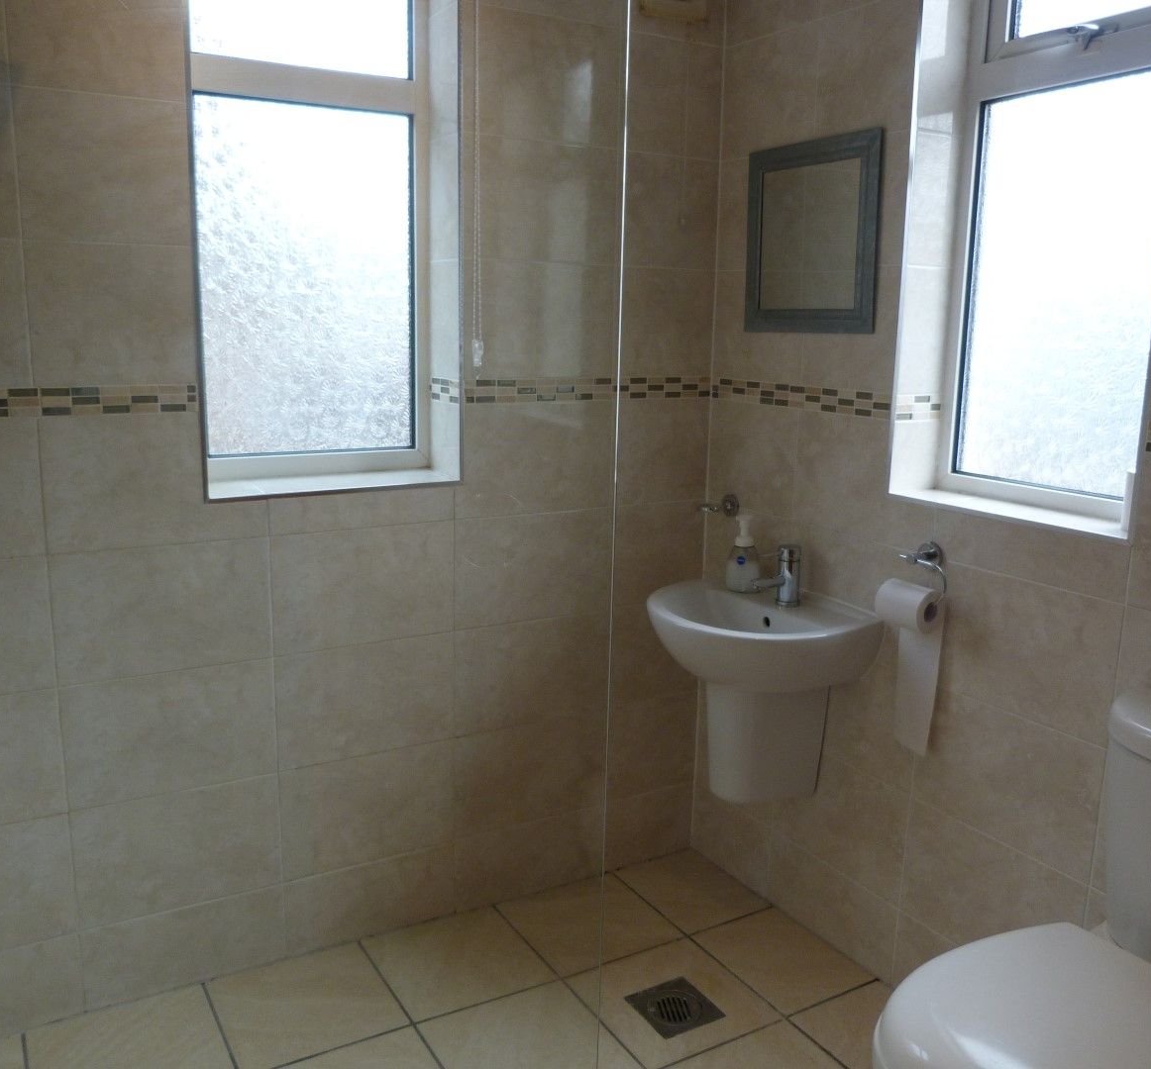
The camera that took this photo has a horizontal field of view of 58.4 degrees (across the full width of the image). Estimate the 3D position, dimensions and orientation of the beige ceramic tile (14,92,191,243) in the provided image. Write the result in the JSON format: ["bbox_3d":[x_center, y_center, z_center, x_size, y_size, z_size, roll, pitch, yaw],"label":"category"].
[{"bbox_3d":[-0.828,-0.643,1.821,0.281,0.248,0.010,-5,13,-30],"label":"beige ceramic tile"}]

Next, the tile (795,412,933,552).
[{"bbox_3d":[0.597,-0.117,2.153,0.010,0.245,0.399,-5,13,-30],"label":"tile"}]

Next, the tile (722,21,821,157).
[{"bbox_3d":[0.433,-0.976,2.300,0.010,0.250,0.314,-5,13,-30],"label":"tile"}]

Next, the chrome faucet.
[{"bbox_3d":[0.431,0.091,2.207,0.124,0.130,0.050,-5,13,-30],"label":"chrome faucet"}]

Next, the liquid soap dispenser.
[{"bbox_3d":[0.384,0.044,2.338,0.073,0.170,0.060,6,12,24],"label":"liquid soap dispenser"}]

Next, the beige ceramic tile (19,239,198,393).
[{"bbox_3d":[-0.834,-0.396,1.868,0.278,0.249,0.010,-5,13,-30],"label":"beige ceramic tile"}]

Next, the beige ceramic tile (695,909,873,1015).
[{"bbox_3d":[0.460,0.952,2.310,0.257,0.010,0.333,-5,13,-30],"label":"beige ceramic tile"}]

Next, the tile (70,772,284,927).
[{"bbox_3d":[-0.803,0.642,2.099,0.400,0.252,0.010,-5,13,-30],"label":"tile"}]

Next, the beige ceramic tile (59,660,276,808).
[{"bbox_3d":[-0.796,0.391,2.048,0.399,0.250,0.010,-5,13,-30],"label":"beige ceramic tile"}]

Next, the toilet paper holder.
[{"bbox_3d":[0.677,0.073,1.974,0.060,0.112,0.128,-5,13,-30],"label":"toilet paper holder"}]

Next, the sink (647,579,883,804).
[{"bbox_3d":[0.357,0.374,2.248,0.405,0.455,0.480,-5,13,-30],"label":"sink"}]

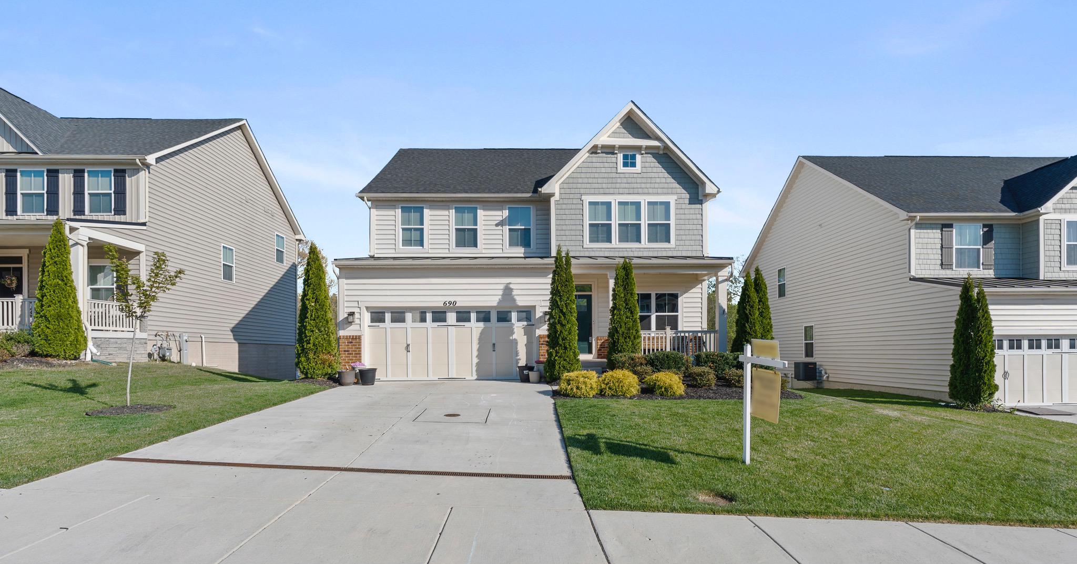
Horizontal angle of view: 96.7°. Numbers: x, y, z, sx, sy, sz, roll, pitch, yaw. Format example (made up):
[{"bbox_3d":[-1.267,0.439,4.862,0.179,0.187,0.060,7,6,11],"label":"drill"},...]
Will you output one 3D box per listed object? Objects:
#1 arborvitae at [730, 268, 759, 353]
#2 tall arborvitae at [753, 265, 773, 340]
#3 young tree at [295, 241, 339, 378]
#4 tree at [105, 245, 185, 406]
[{"bbox_3d":[5.980,1.189,13.800,0.920,3.100,0.920,0,-4,-1],"label":"arborvitae"},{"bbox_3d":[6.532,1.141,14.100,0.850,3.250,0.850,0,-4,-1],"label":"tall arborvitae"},{"bbox_3d":[-6.057,0.783,13.100,1.080,3.720,1.050,0,-2,0],"label":"young tree"},{"bbox_3d":[-7.734,0.860,9.400,1.450,3.120,1.350,0,-2,0],"label":"tree"}]

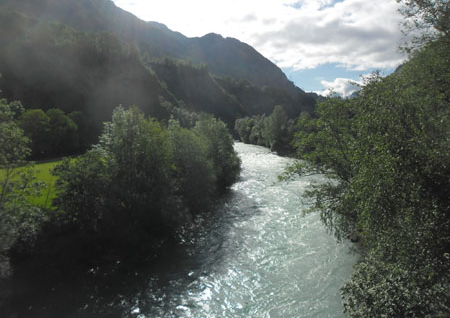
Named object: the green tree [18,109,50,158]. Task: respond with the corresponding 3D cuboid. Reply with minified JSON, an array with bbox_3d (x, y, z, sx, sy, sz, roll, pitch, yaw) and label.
[{"bbox_3d":[-40.140,-5.373,74.000,6.540,10.219,6.344,0,4,0],"label":"green tree"}]

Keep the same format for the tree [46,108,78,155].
[{"bbox_3d":[-35.165,-5.843,76.000,6.717,9.866,6.516,0,4,0],"label":"tree"}]

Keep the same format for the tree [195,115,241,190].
[{"bbox_3d":[-0.918,-0.796,43.000,5.463,9.026,5.299,0,4,0],"label":"tree"}]

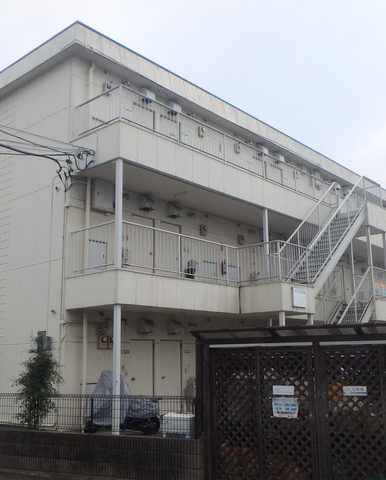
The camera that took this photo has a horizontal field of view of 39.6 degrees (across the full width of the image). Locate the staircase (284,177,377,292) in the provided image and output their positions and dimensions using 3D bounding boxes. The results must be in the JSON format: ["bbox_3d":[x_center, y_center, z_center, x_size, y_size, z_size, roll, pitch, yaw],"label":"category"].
[{"bbox_3d":[3.979,-0.224,16.030,1.080,4.220,4.000,-11,-16,40],"label":"staircase"}]

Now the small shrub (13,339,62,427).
[{"bbox_3d":[-3.054,2.837,10.600,0.820,1.800,0.860,-11,-16,40],"label":"small shrub"}]

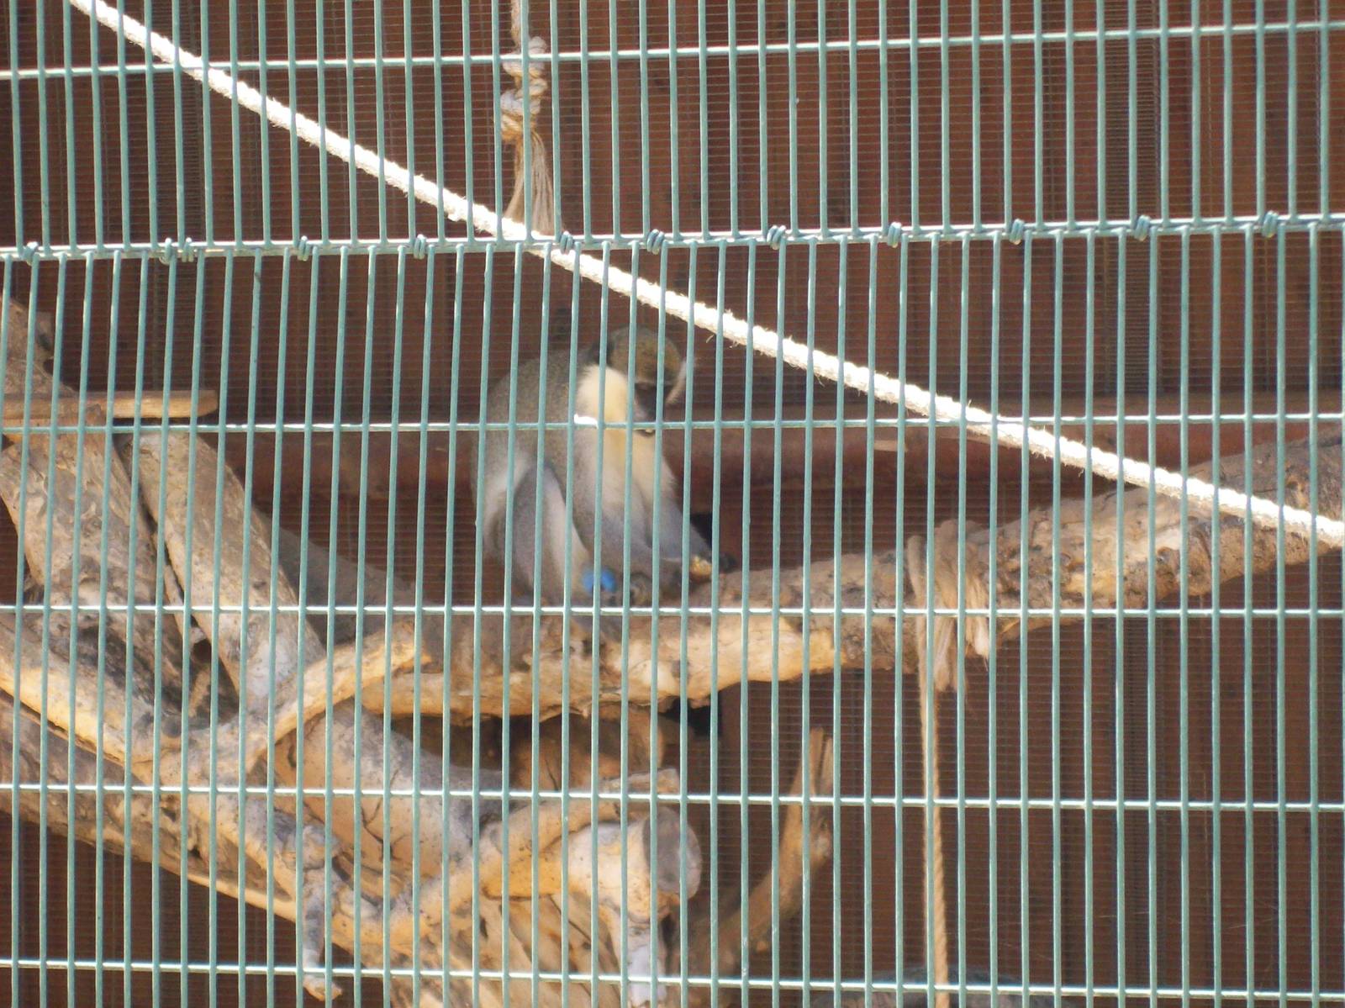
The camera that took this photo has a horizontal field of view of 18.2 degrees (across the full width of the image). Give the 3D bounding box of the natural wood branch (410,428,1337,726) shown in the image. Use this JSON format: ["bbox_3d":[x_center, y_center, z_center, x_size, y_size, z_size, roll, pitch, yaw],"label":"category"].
[{"bbox_3d":[0.265,0.115,5.298,1.210,0.191,0.200,-11,0,12],"label":"natural wood branch"}]

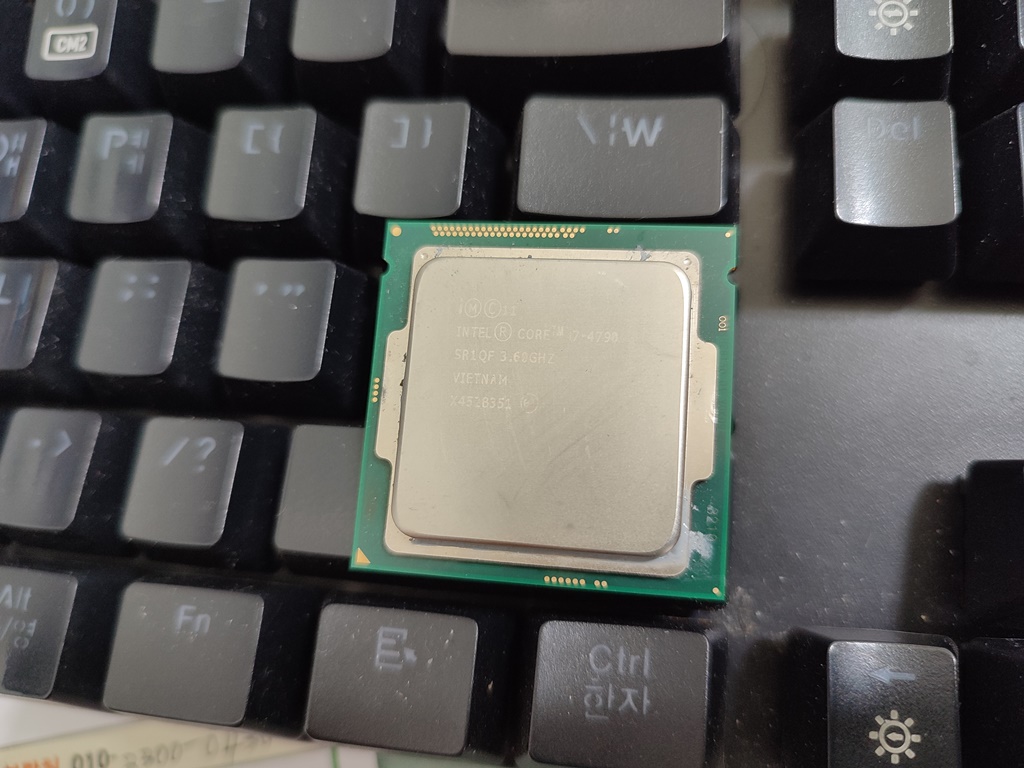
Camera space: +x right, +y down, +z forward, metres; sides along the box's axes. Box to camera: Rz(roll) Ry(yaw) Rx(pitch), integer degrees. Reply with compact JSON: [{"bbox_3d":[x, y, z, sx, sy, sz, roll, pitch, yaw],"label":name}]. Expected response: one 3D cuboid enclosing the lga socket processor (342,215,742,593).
[{"bbox_3d":[0.003,0.001,0.072,0.037,0.004,0.037,3,80,10],"label":"lga socket processor"}]

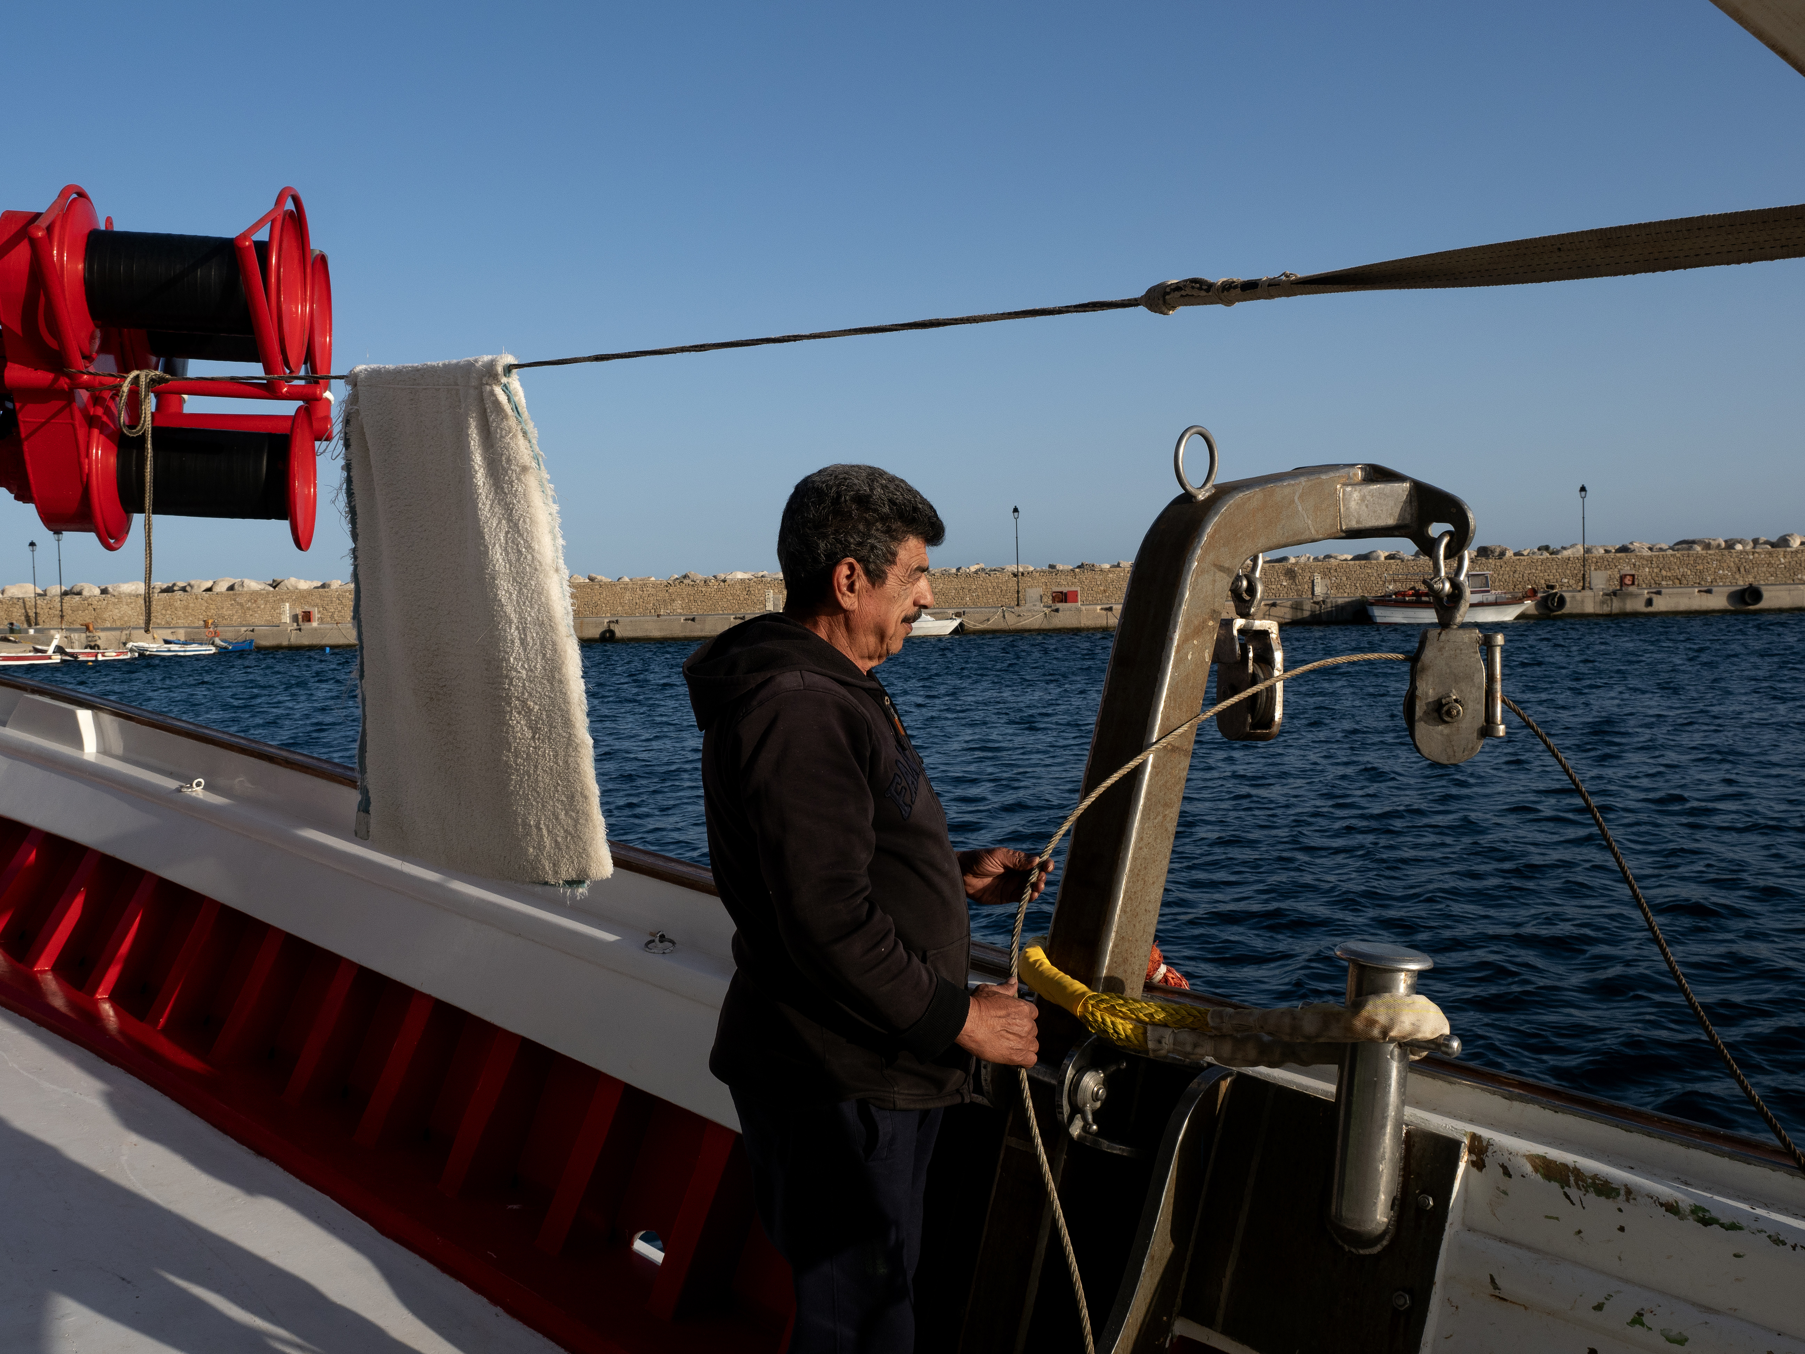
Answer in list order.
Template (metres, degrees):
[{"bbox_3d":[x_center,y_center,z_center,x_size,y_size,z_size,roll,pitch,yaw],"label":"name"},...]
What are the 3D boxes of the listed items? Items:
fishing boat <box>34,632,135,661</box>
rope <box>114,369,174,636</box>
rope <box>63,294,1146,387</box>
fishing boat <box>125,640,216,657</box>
[{"bbox_3d":[-38.201,-1.441,73.000,4.600,1.300,1.700,-1,4,11],"label":"fishing boat"},{"bbox_3d":[-1.867,-0.429,3.850,0.080,0.650,0.110,2,5,45],"label":"rope"},{"bbox_3d":[-1.021,-0.599,3.003,0.030,0.070,3.680,-5,10,-44],"label":"rope"},{"bbox_3d":[-35.090,-1.366,75.000,4.200,0.850,1.600,-1,4,11],"label":"fishing boat"}]

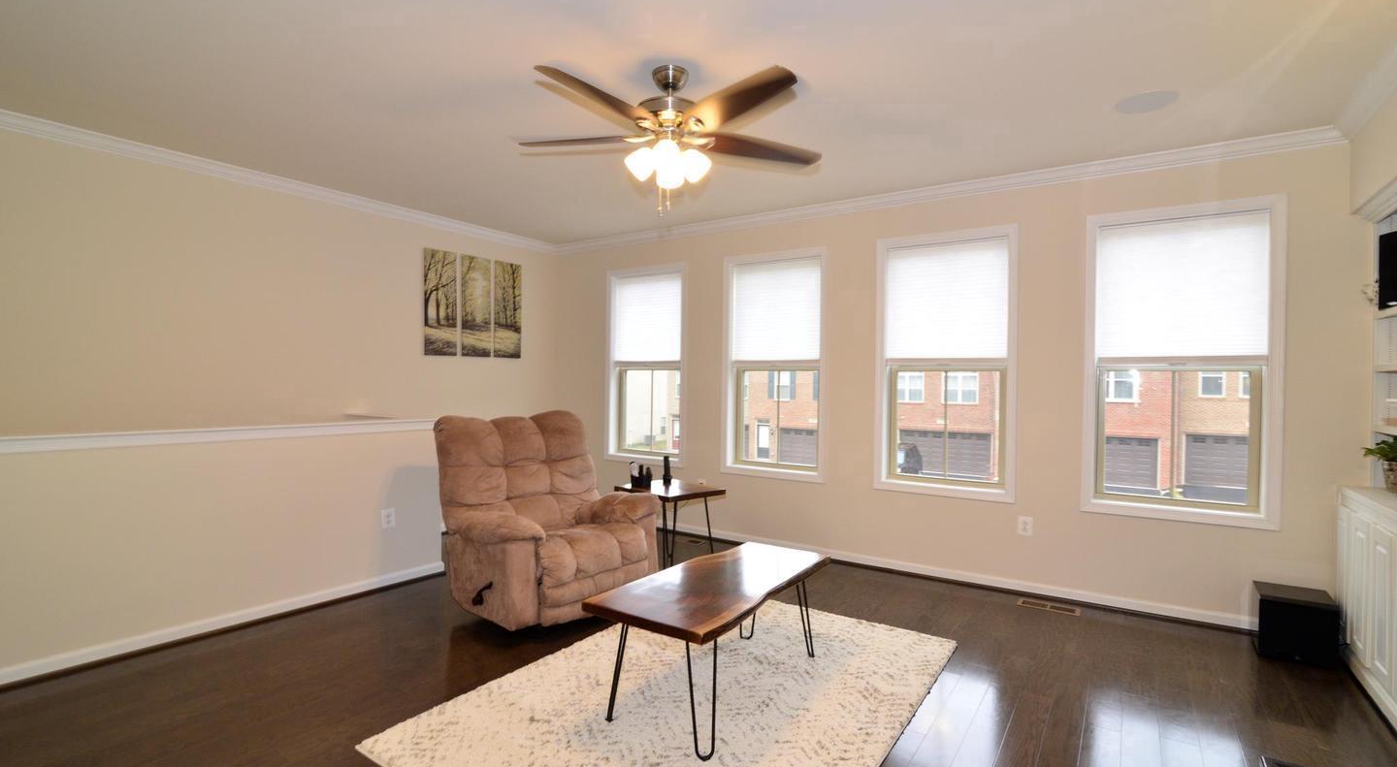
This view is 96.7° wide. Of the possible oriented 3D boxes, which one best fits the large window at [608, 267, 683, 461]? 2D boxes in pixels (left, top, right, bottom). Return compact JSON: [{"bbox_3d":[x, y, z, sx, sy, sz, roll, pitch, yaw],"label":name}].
[{"bbox_3d":[-0.466,-0.155,5.350,0.819,1.638,0.110,1,0,33],"label":"large window"}]

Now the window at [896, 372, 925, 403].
[{"bbox_3d":[10.239,0.203,30.345,1.600,1.500,0.120,1,0,33],"label":"window"}]

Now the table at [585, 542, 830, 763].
[{"bbox_3d":[0.100,1.032,2.579,0.521,0.453,1.118,1,0,33],"label":"table"}]

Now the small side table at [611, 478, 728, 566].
[{"bbox_3d":[-0.182,0.970,4.120,0.489,0.552,0.527,0,0,-44],"label":"small side table"}]

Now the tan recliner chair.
[{"bbox_3d":[-0.841,0.717,3.587,0.953,1.048,0.953,0,0,-44],"label":"tan recliner chair"}]

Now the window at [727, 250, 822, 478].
[{"bbox_3d":[0.552,-0.139,4.684,0.819,1.638,0.110,1,0,33],"label":"window"}]

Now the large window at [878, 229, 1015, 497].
[{"bbox_3d":[1.576,-0.122,4.014,0.819,1.638,0.110,1,0,33],"label":"large window"}]

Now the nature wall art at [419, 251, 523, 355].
[{"bbox_3d":[-1.821,-0.627,5.124,0.035,0.826,0.940,1,0,33],"label":"nature wall art"}]

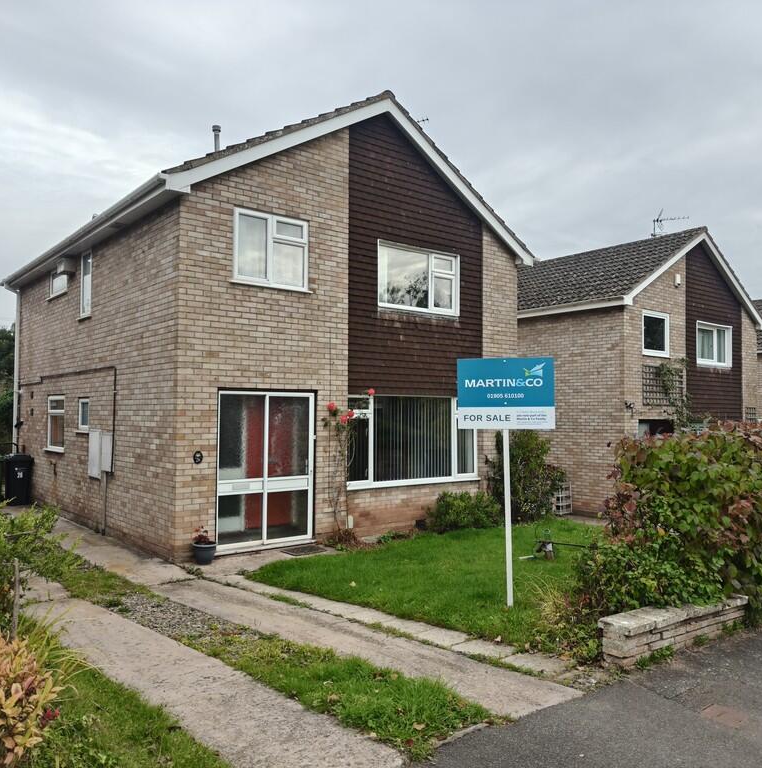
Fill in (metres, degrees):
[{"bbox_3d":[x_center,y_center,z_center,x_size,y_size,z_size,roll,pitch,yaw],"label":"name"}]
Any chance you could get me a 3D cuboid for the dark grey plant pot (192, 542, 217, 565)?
[{"bbox_3d":[-2.173,2.101,8.400,0.300,0.235,0.300,0,-2,0],"label":"dark grey plant pot"}]

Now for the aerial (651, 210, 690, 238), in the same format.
[{"bbox_3d":[7.480,-4.166,17.550,0.900,0.740,0.420,-1,-2,17],"label":"aerial"}]

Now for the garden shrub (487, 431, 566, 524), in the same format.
[{"bbox_3d":[2.634,1.609,12.402,1.400,1.680,1.250,2,-3,-39],"label":"garden shrub"}]

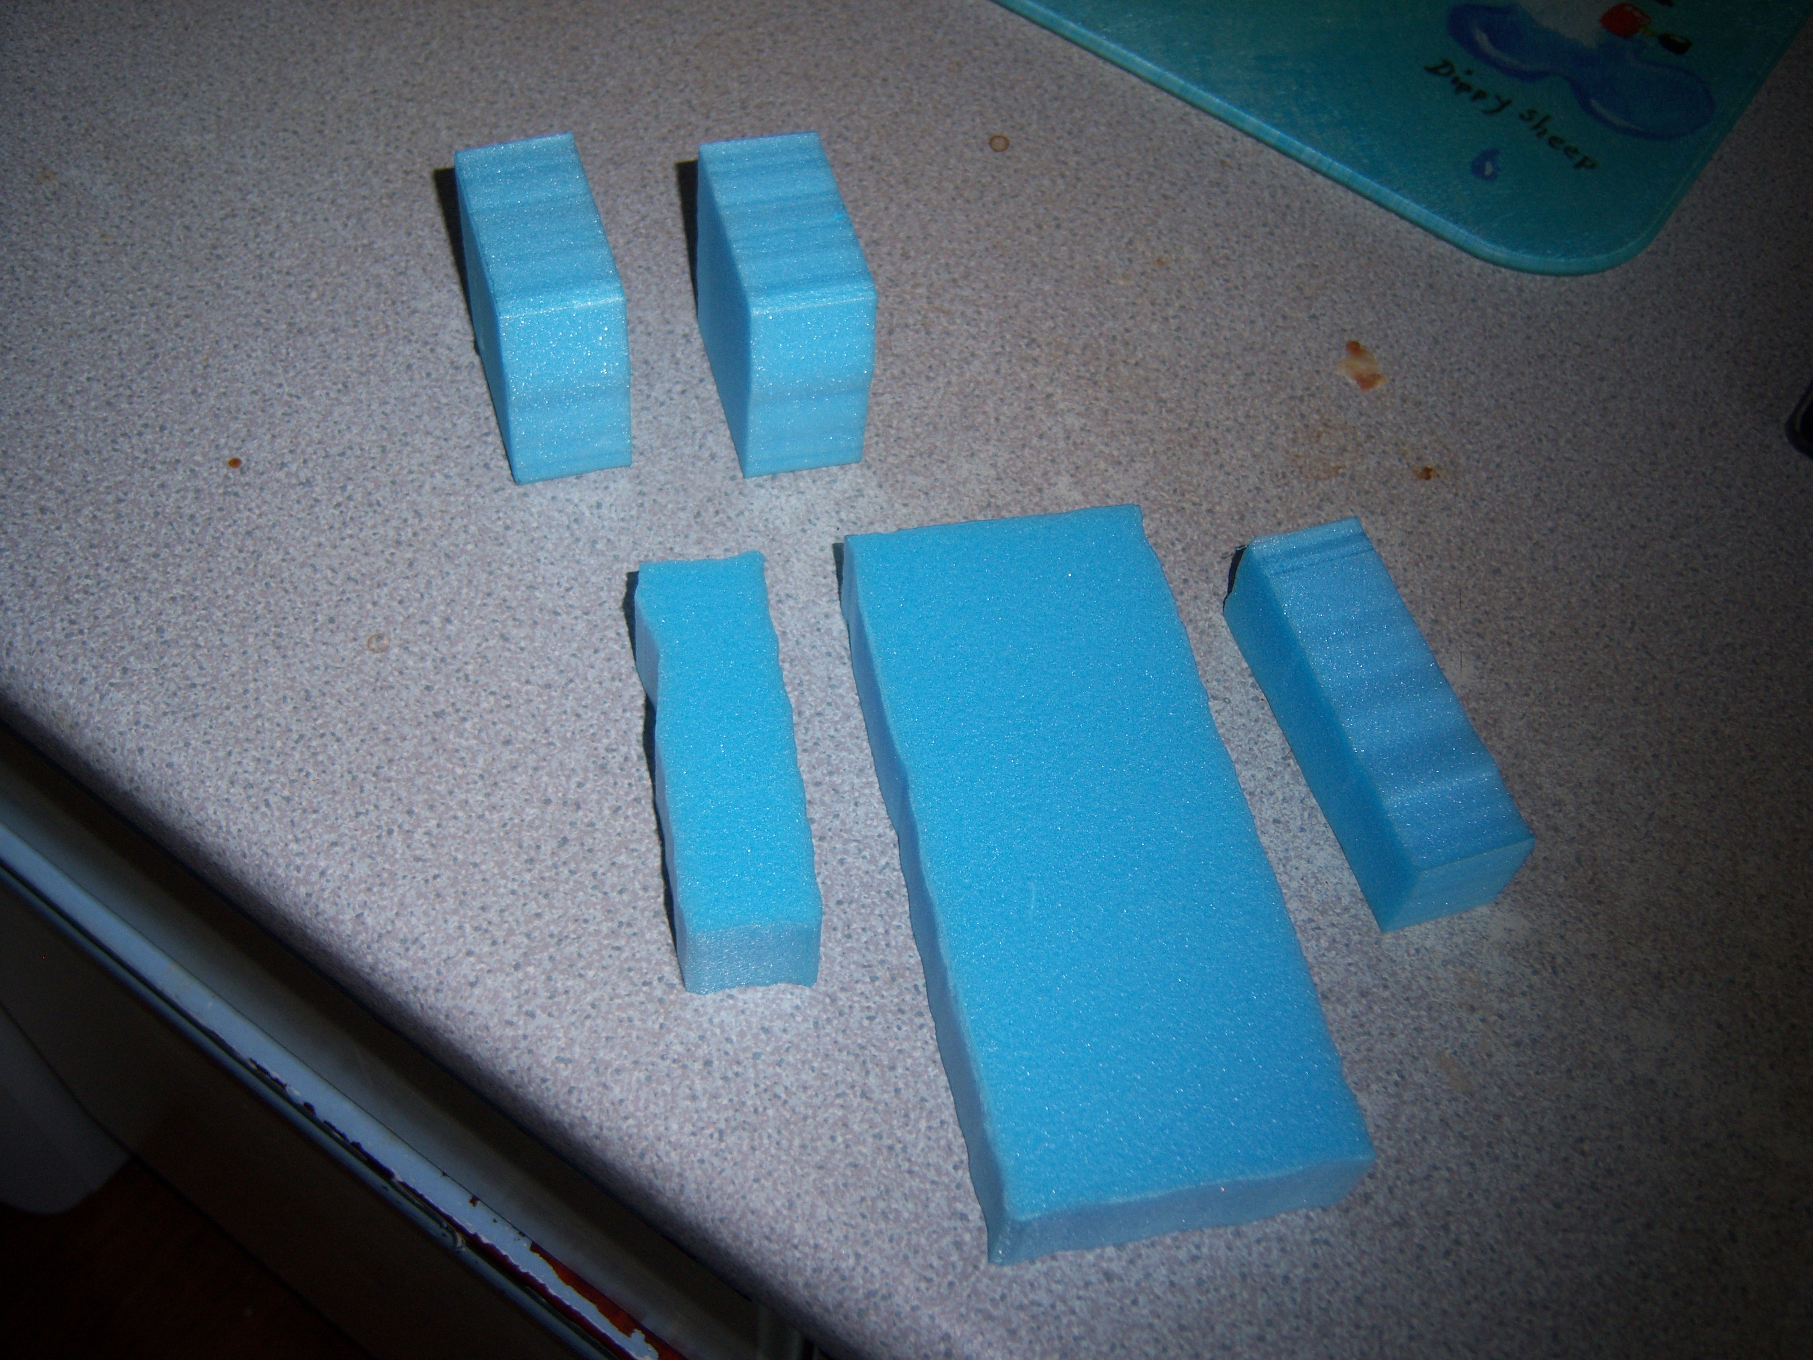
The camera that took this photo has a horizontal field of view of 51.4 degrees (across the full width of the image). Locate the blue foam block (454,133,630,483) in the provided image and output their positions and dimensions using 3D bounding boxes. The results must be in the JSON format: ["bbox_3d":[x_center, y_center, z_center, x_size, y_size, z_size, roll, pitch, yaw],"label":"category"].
[{"bbox_3d":[-0.101,-0.103,0.524,0.032,0.063,0.069,-11,55,-14],"label":"blue foam block"}]

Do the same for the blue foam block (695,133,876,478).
[{"bbox_3d":[-0.035,-0.105,0.532,0.034,0.064,0.069,-9,55,-13],"label":"blue foam block"}]

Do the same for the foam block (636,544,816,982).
[{"bbox_3d":[-0.044,0.020,0.458,0.031,0.030,0.111,-5,54,-10],"label":"foam block"}]

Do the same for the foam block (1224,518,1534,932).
[{"bbox_3d":[0.119,0.009,0.485,0.032,0.030,0.105,-10,55,-14],"label":"foam block"}]

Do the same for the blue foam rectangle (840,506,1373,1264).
[{"bbox_3d":[0.041,0.038,0.458,0.083,0.023,0.195,-6,54,-11],"label":"blue foam rectangle"}]

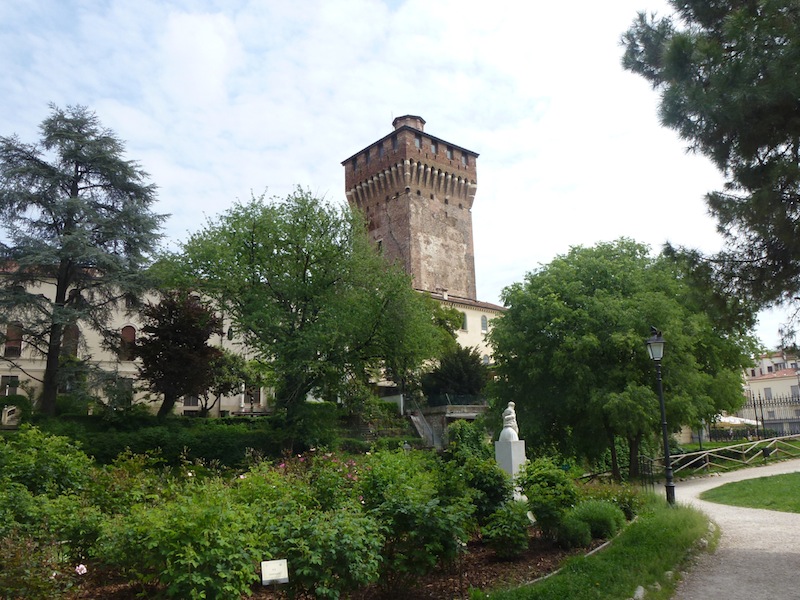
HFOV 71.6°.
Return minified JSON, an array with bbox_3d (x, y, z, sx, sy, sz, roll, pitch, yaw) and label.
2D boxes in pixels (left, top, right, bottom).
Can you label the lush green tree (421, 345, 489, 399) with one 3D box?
[{"bbox_3d":[3.046,4.093,31.000,3.790,3.220,3.600,-1,-10,0],"label":"lush green tree"}]

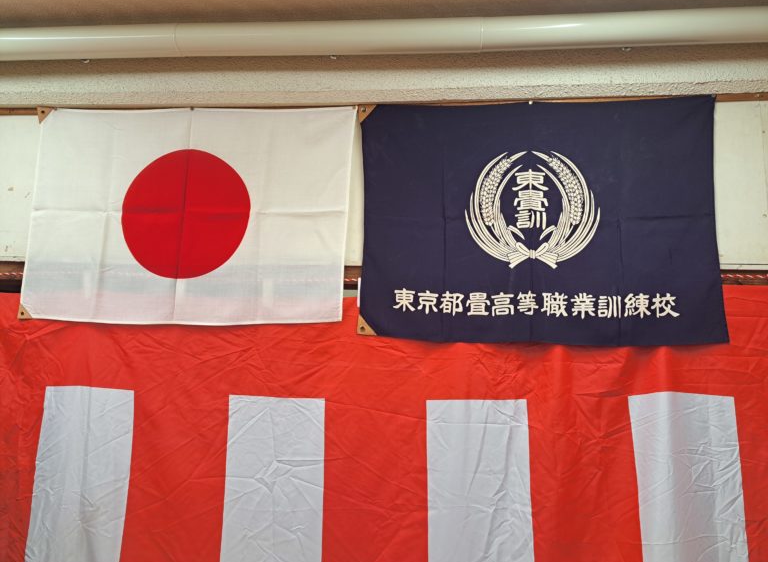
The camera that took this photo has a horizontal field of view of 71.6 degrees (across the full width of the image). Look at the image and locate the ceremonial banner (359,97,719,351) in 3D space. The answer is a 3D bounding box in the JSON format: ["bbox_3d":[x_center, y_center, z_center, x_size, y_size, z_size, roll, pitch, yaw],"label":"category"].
[{"bbox_3d":[0.465,-0.195,1.612,1.085,0.750,0.030,0,-8,4],"label":"ceremonial banner"}]

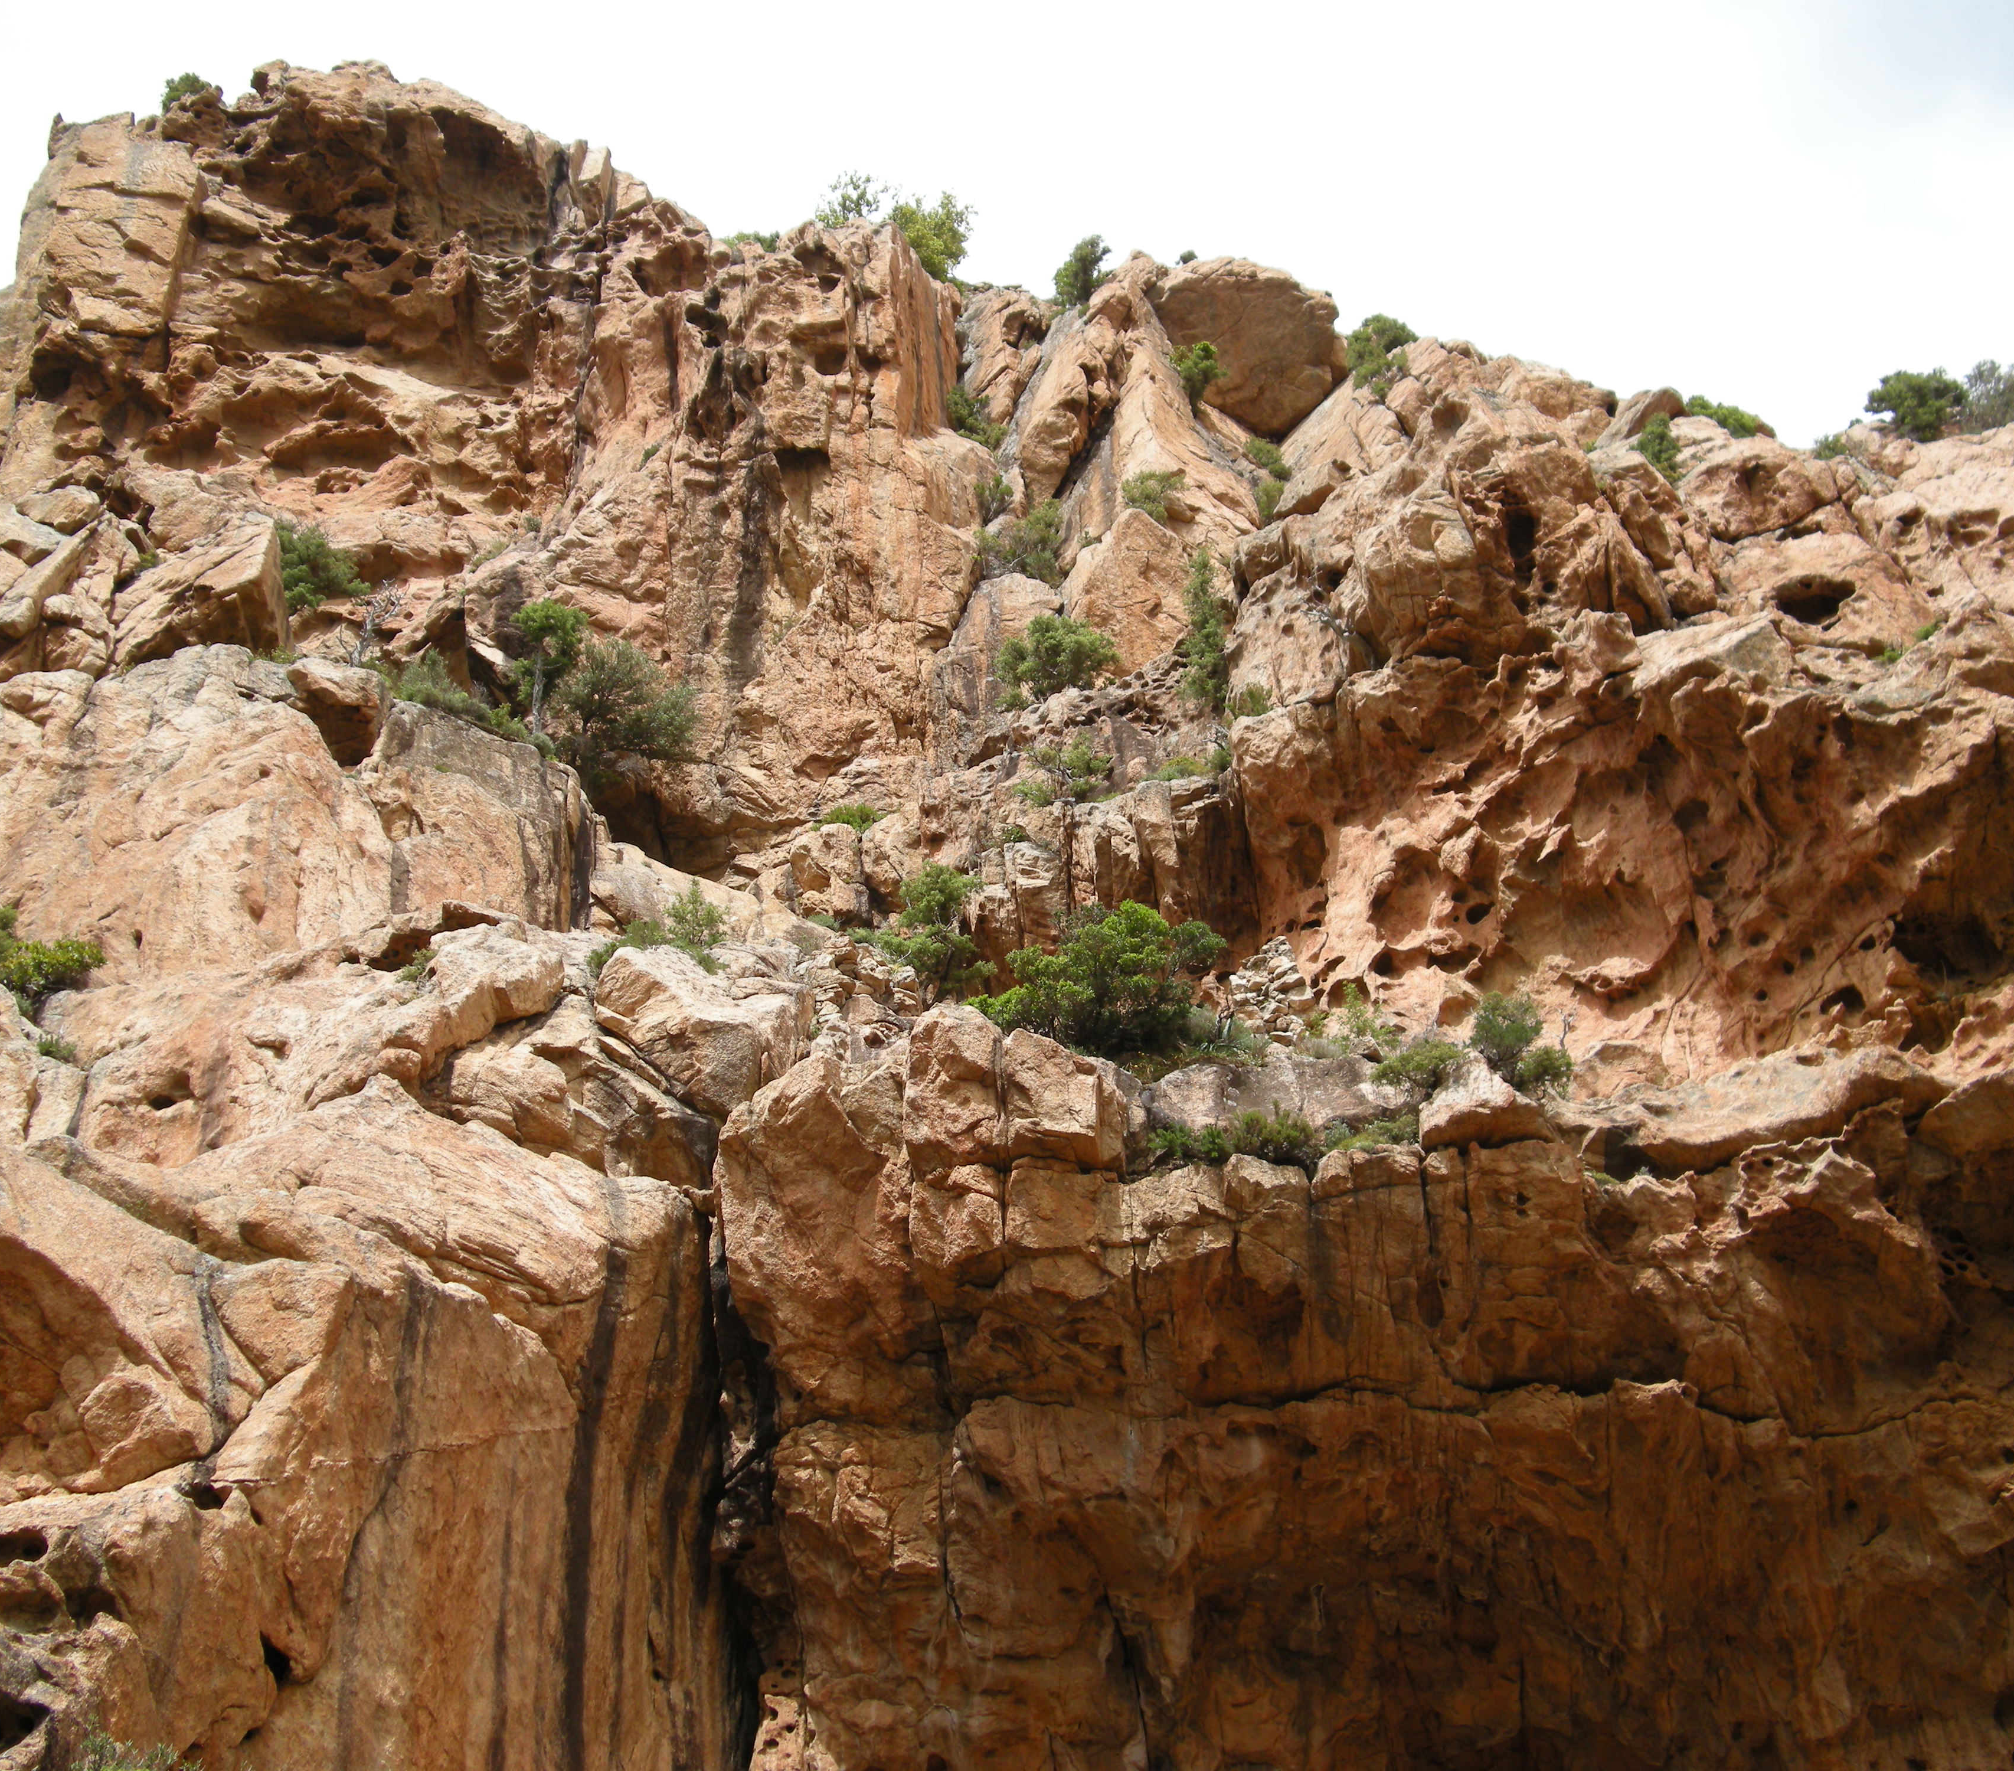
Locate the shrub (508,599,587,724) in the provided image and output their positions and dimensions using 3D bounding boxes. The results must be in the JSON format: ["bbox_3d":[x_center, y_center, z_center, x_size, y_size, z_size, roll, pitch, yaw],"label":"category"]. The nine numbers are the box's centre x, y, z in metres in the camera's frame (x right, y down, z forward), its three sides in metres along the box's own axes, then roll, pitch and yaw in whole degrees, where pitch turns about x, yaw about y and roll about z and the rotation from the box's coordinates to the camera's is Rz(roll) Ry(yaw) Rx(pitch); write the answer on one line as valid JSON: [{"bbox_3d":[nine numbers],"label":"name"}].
[{"bbox_3d":[-7.735,-3.774,42.500,1.336,2.273,1.269,0,-22,0],"label":"shrub"}]

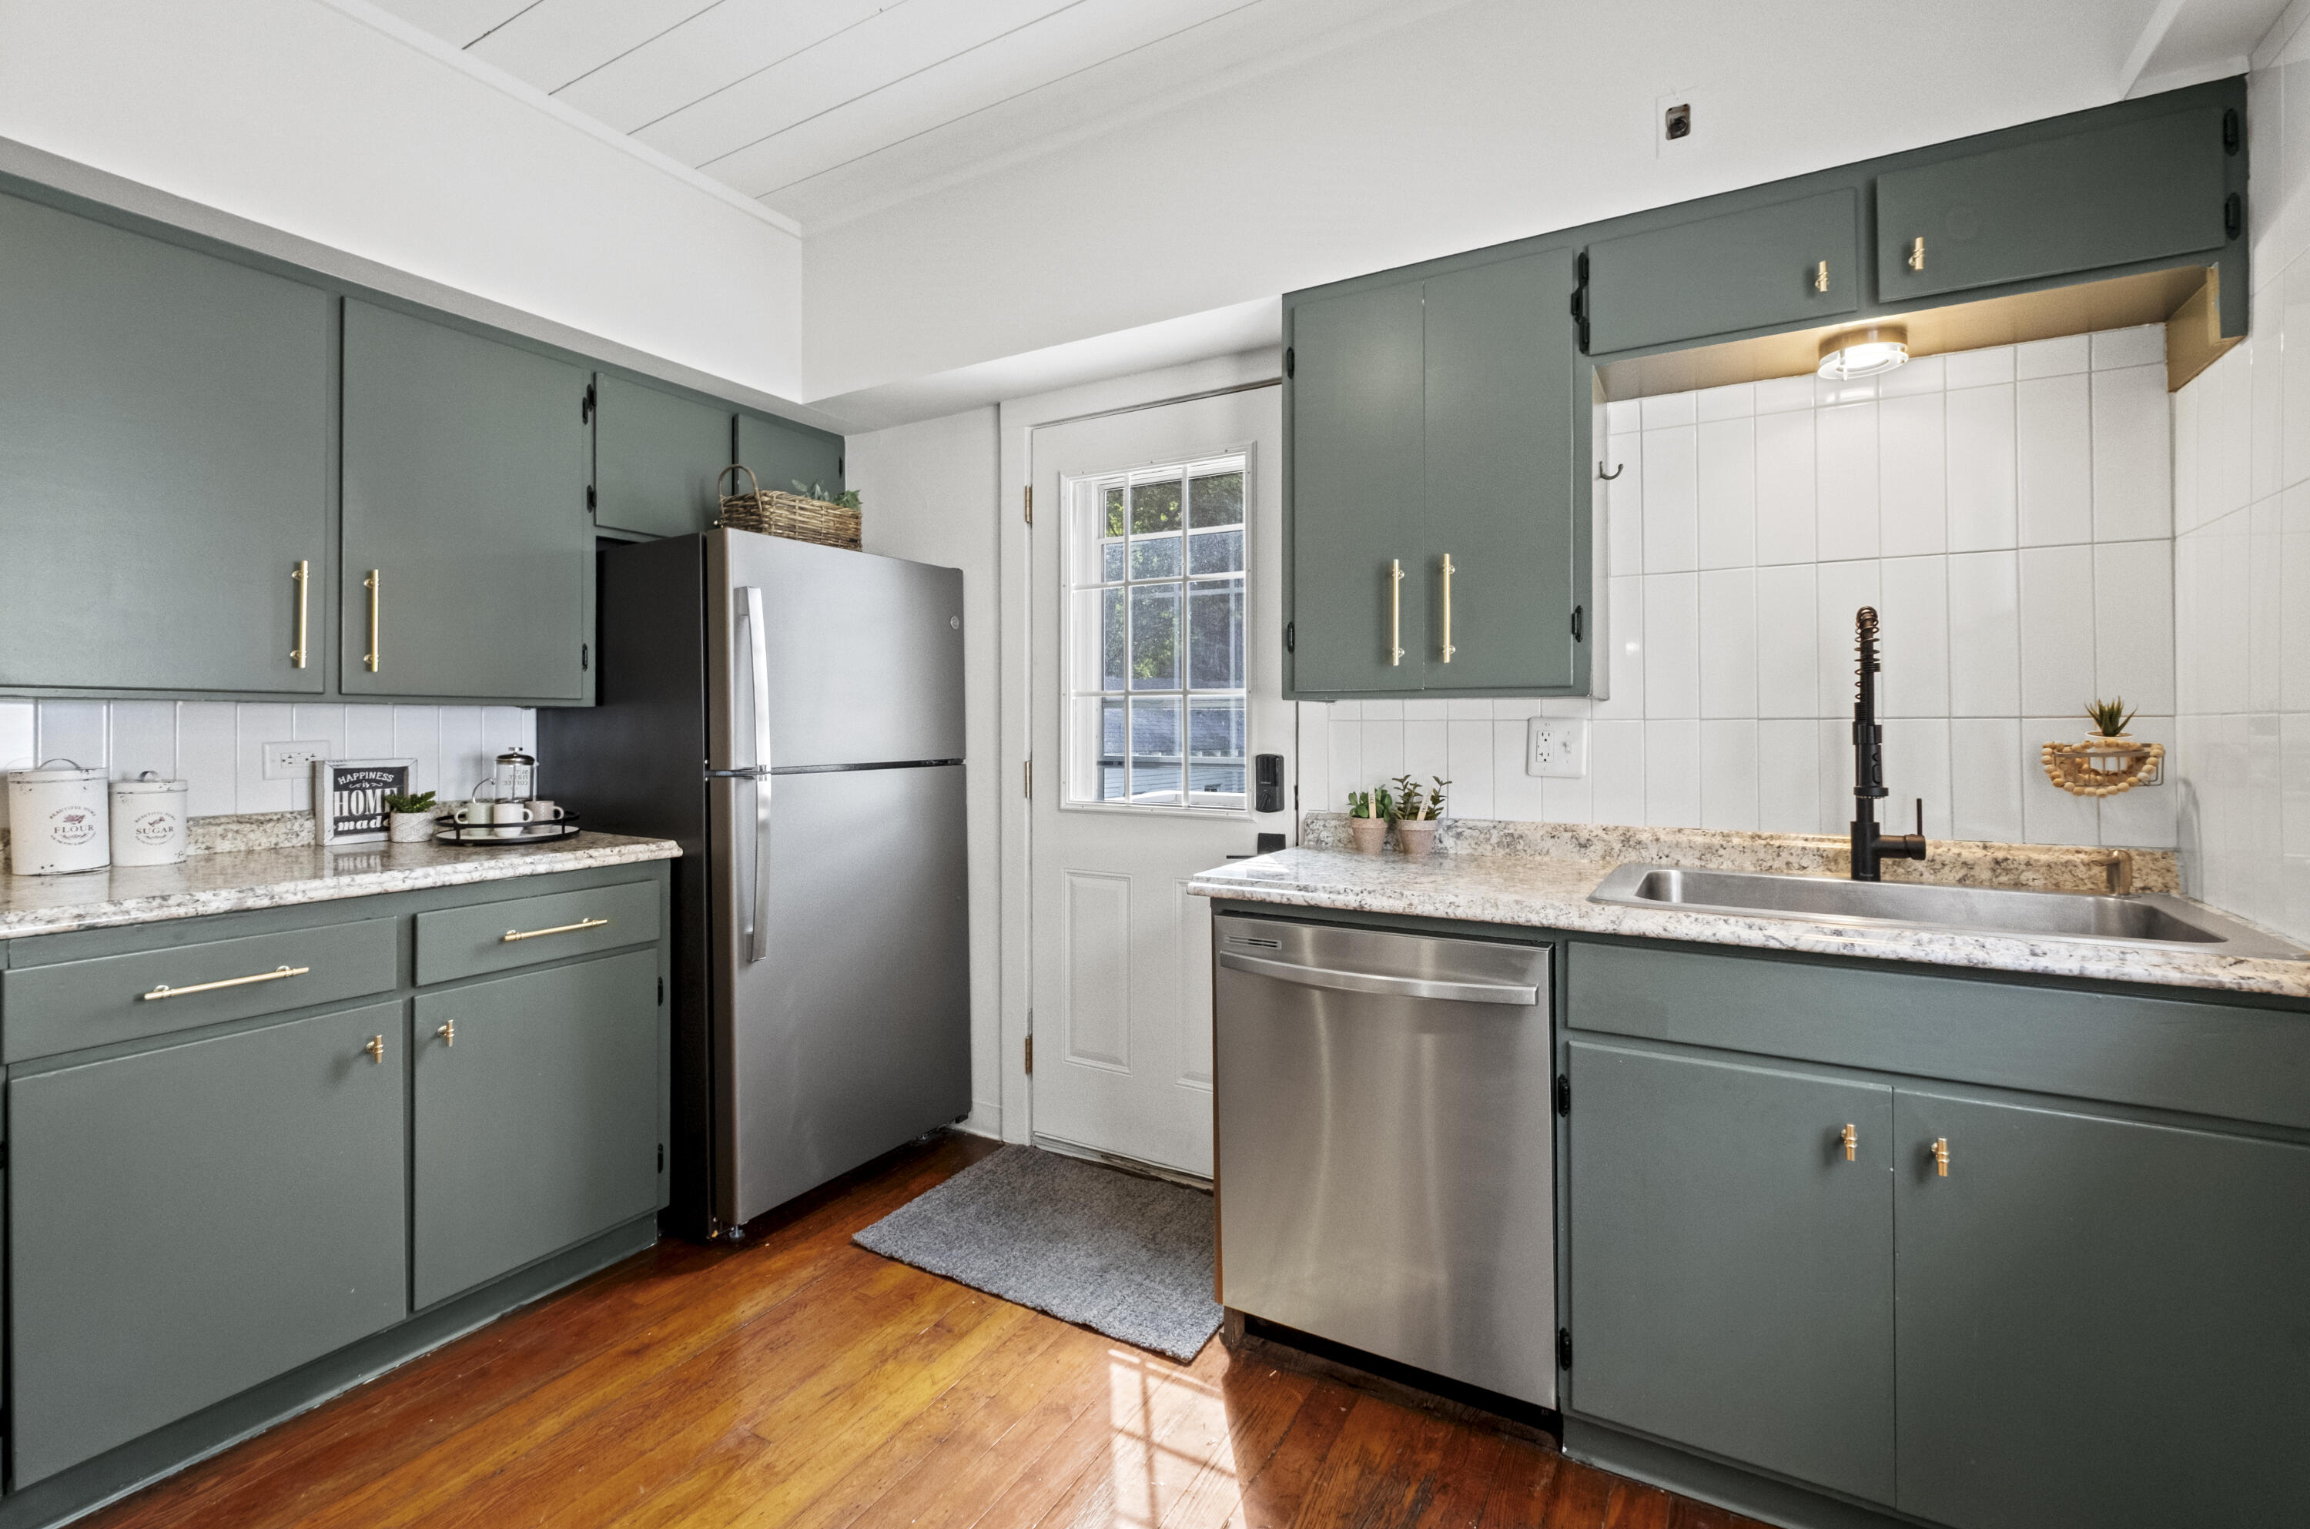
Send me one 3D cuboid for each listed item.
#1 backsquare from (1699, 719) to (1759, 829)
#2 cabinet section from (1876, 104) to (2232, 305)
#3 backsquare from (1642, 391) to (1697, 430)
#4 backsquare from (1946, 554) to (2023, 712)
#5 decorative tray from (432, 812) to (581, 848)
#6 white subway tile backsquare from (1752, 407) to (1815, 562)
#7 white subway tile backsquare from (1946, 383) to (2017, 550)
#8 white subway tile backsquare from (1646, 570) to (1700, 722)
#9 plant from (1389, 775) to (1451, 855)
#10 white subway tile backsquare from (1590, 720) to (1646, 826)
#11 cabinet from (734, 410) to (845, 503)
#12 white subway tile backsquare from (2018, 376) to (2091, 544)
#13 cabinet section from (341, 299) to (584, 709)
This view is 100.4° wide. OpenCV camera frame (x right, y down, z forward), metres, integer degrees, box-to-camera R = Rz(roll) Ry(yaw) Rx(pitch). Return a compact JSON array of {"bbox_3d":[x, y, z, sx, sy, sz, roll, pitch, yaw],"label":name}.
[{"bbox_3d":[1.161,0.021,1.942,0.100,0.222,0.010,0,1,29],"label":"backsquare"},{"bbox_3d":[1.331,-0.828,1.449,0.393,0.197,0.028,1,1,28],"label":"cabinet section"},{"bbox_3d":[1.088,-0.744,2.035,0.102,0.065,0.010,1,1,28],"label":"backsquare"},{"bbox_3d":[1.533,-0.239,1.781,0.100,0.304,0.010,1,1,28],"label":"backsquare"},{"bbox_3d":[-1.594,0.157,2.371,0.297,0.055,0.297,0,1,30],"label":"decorative tray"},{"bbox_3d":[1.275,-0.556,1.943,0.102,0.305,0.010,0,1,28],"label":"white subway tile backsquare"},{"bbox_3d":[1.539,-0.556,1.792,0.102,0.303,0.010,1,1,28],"label":"white subway tile backsquare"},{"bbox_3d":[1.074,-0.245,1.997,0.100,0.304,0.010,0,1,30],"label":"white subway tile backsquare"},{"bbox_3d":[0.611,0.118,2.216,0.130,0.180,0.120,1,1,28],"label":"plant"},{"bbox_3d":[0.987,0.018,2.047,0.101,0.225,0.010,0,1,30],"label":"white subway tile backsquare"},{"bbox_3d":[-1.234,-0.811,3.025,0.310,0.420,0.410,0,1,30],"label":"cabinet"},{"bbox_3d":[1.617,-0.543,1.731,0.101,0.304,0.010,1,1,28],"label":"white subway tile backsquare"},{"bbox_3d":[-1.526,-0.550,2.151,0.028,0.802,0.472,1,1,32],"label":"cabinet section"}]

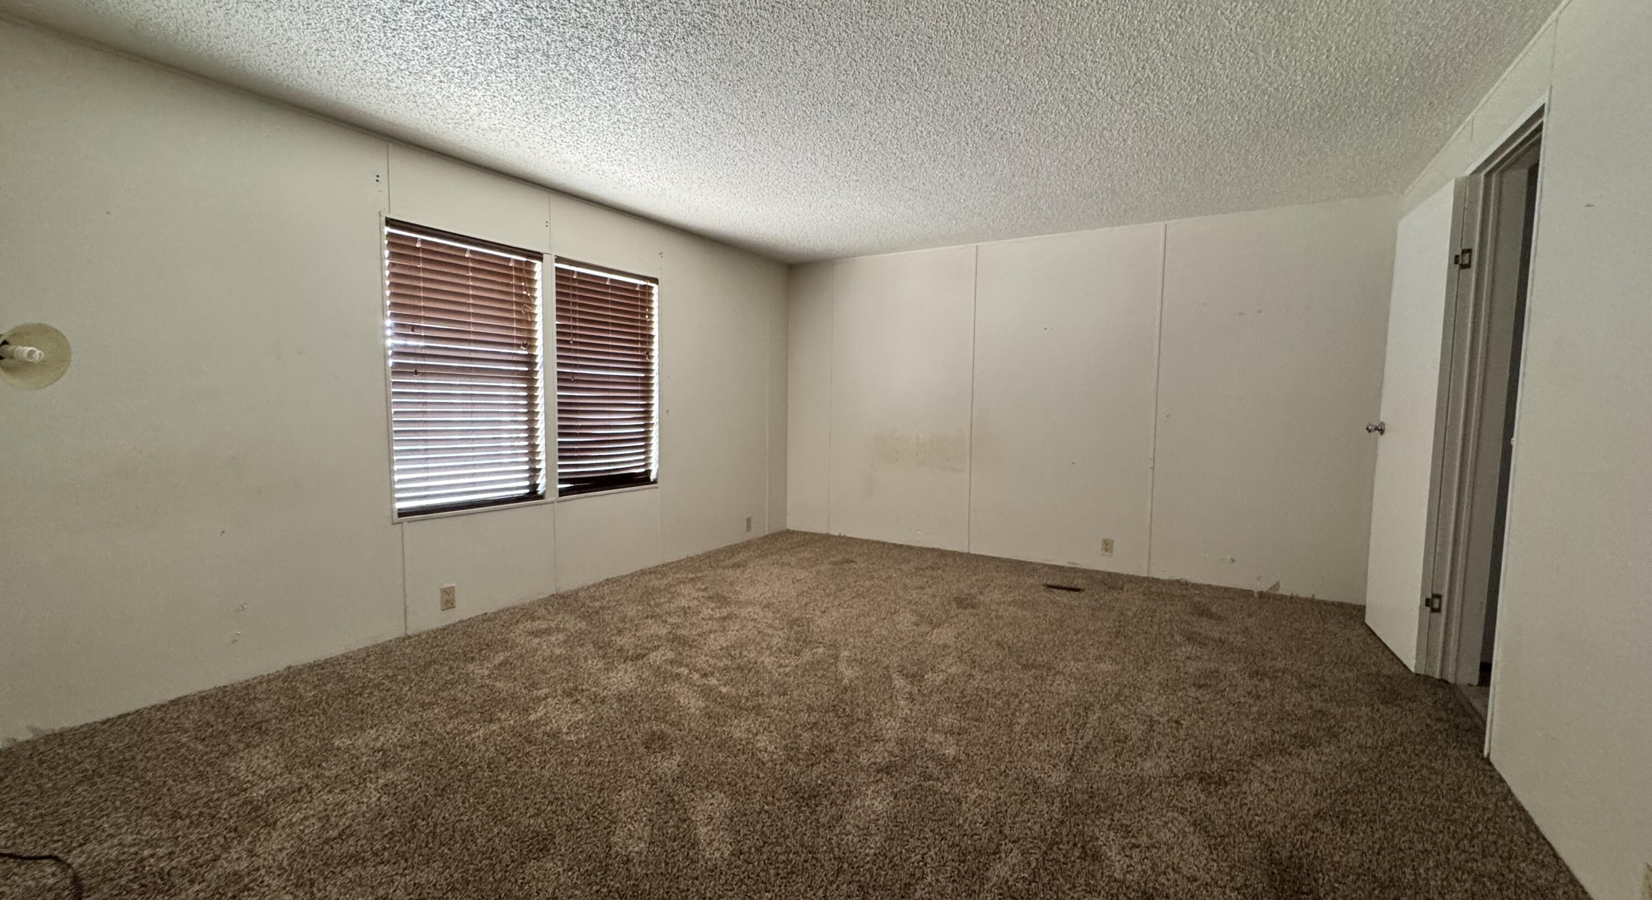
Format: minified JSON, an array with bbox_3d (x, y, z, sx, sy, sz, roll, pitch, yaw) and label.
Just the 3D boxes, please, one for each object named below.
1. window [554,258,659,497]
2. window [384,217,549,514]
[{"bbox_3d":[-1.321,-0.427,4.105,0.080,1.347,0.784,3,5,31],"label":"window"},{"bbox_3d":[-1.768,-0.379,3.358,0.080,1.345,0.793,3,5,31],"label":"window"}]

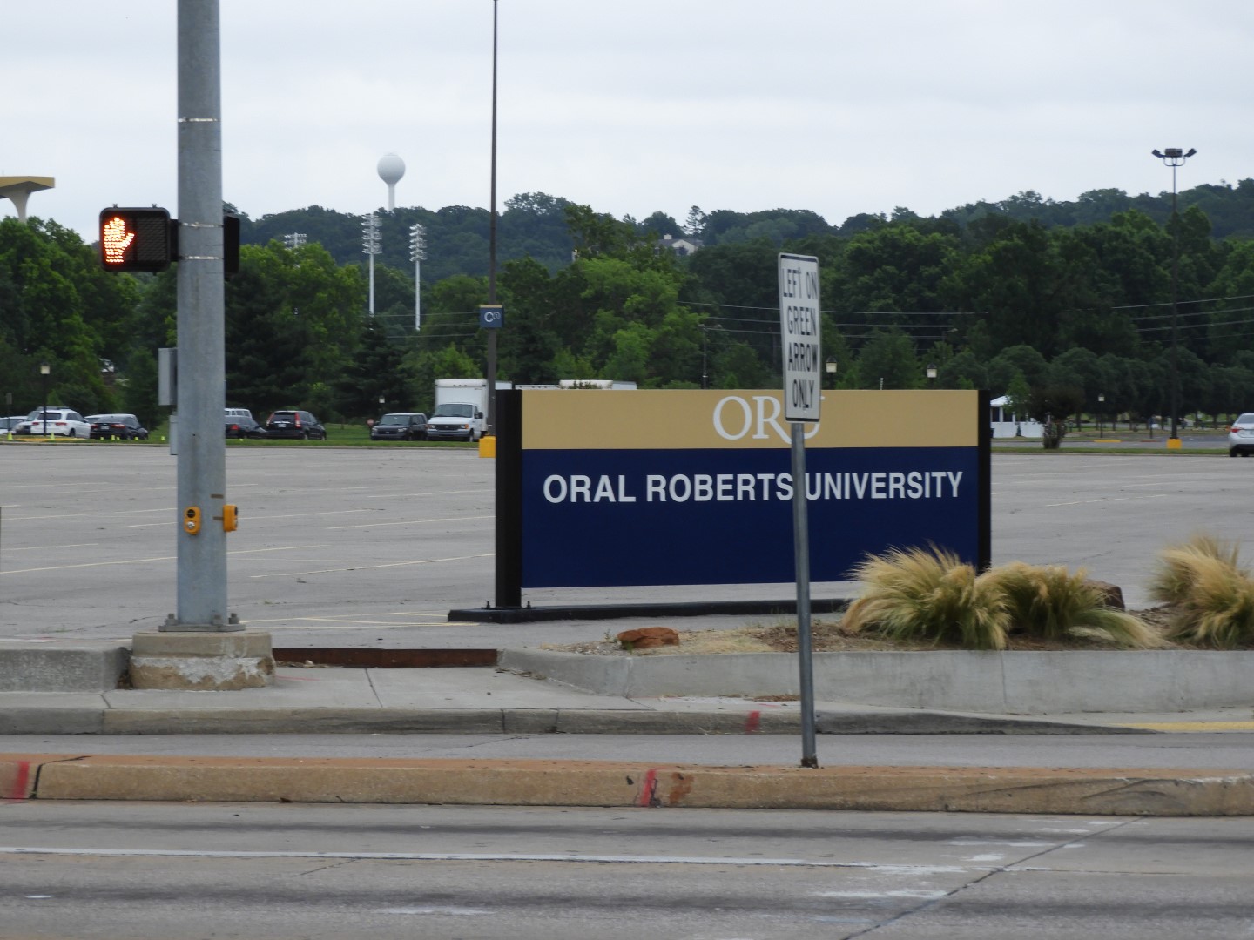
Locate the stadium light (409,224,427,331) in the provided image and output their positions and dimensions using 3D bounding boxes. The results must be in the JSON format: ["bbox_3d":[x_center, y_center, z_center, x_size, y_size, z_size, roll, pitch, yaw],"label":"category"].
[{"bbox_3d":[-23.775,-15.814,699.923,1.500,24.390,2.200,0,0,41],"label":"stadium light"}]

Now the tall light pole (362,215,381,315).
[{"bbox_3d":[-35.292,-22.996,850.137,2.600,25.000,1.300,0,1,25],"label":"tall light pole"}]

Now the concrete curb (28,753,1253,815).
[{"bbox_3d":[0.039,1.442,28.274,5.970,0.160,0.920,0,0,13],"label":"concrete curb"}]

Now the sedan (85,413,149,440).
[{"bbox_3d":[-24.980,-1.971,302.285,1.820,1.460,4.700,0,0,13],"label":"sedan"}]

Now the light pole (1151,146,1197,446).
[{"bbox_3d":[22.922,-7.203,258.000,1.850,12.600,1.700,0,1,0],"label":"light pole"}]

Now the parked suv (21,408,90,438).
[{"bbox_3d":[-25.726,-2.052,281.000,1.820,1.500,4.500,0,1,15],"label":"parked suv"}]

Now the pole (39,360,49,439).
[{"bbox_3d":[-27.994,-3.347,295.988,0.420,3.680,0.420,0,0,13],"label":"pole"}]

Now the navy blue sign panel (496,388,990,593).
[{"bbox_3d":[1.025,0.149,50.347,4.770,1.640,0.170,0,1,-33],"label":"navy blue sign panel"}]

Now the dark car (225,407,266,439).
[{"bbox_3d":[-18.229,-2.069,289.000,1.830,1.680,4.600,0,1,12],"label":"dark car"}]

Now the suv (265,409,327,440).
[{"bbox_3d":[-16.131,-2.048,300.197,1.820,1.680,4.530,0,0,13],"label":"suv"}]

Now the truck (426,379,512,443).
[{"bbox_3d":[-7.702,-2.776,299.546,2.400,3.200,7.300,0,0,13],"label":"truck"}]

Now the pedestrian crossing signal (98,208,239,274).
[{"bbox_3d":[-3.049,-1.526,41.000,0.930,0.440,0.320,0,1,0],"label":"pedestrian crossing signal"}]

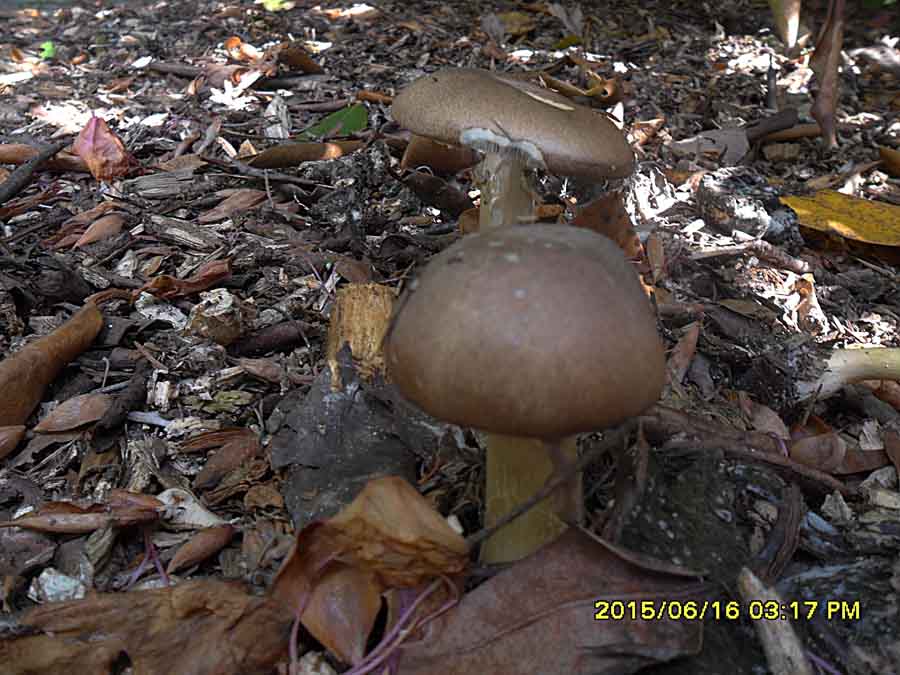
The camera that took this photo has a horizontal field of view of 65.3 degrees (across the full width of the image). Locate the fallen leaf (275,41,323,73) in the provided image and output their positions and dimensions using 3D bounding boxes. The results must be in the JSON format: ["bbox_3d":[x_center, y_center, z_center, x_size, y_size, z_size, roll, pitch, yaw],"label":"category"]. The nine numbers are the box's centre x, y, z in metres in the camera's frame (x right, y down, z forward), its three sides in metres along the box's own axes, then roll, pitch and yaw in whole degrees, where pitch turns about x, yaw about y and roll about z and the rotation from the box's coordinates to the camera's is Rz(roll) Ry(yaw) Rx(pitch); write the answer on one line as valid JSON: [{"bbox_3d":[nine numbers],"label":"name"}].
[{"bbox_3d":[-0.163,-0.303,0.756,0.045,0.024,0.030,12,37,16],"label":"fallen leaf"}]

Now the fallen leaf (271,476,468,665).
[{"bbox_3d":[-0.024,0.072,0.218,0.052,0.030,0.047,0,35,0],"label":"fallen leaf"}]

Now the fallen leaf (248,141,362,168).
[{"bbox_3d":[-0.125,-0.159,0.610,0.094,0.018,0.030,-5,35,-7],"label":"fallen leaf"}]

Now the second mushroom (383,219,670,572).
[{"bbox_3d":[0.026,0.028,0.241,0.086,0.128,0.086,0,35,0],"label":"second mushroom"}]

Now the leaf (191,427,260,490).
[{"bbox_3d":[-0.099,0.055,0.311,0.018,0.011,0.032,26,43,32],"label":"leaf"}]

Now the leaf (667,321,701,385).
[{"bbox_3d":[0.108,0.007,0.324,0.014,0.011,0.040,16,38,22],"label":"leaf"}]

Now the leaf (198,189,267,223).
[{"bbox_3d":[-0.142,-0.086,0.459,0.018,0.010,0.047,29,44,35],"label":"leaf"}]

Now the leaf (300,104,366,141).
[{"bbox_3d":[-0.098,-0.180,0.588,0.054,0.017,0.030,-17,38,-23],"label":"leaf"}]

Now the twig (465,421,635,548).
[{"bbox_3d":[0.034,0.048,0.233,0.070,0.009,0.008,-33,44,-12],"label":"twig"}]

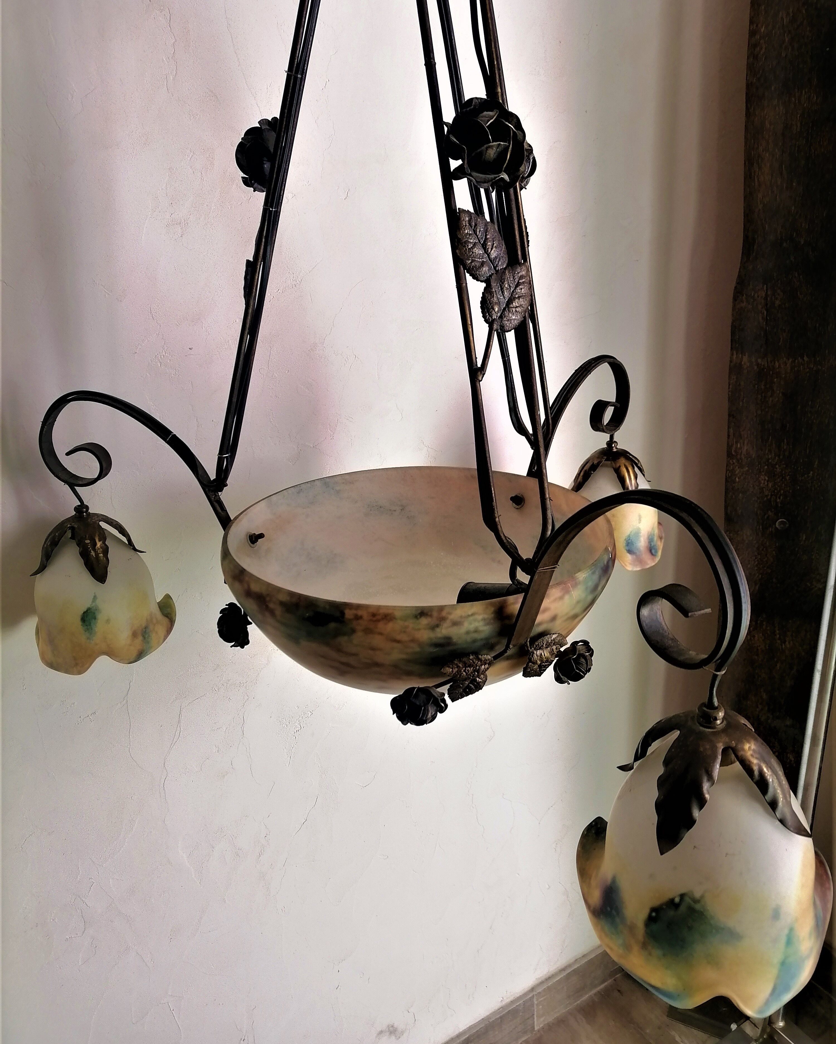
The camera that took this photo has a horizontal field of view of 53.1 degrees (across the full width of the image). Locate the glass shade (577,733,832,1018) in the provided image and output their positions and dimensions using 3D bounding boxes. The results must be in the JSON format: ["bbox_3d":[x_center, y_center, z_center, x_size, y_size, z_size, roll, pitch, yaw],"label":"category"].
[{"bbox_3d":[0.165,0.177,0.481,0.141,0.122,0.141,-4,20,0],"label":"glass shade"}]

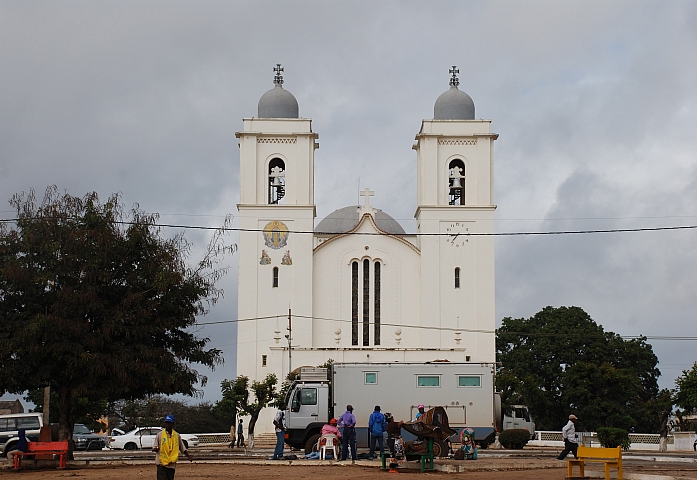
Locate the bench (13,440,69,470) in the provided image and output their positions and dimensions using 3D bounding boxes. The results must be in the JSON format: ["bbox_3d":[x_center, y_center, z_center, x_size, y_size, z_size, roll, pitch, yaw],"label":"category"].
[{"bbox_3d":[-9.261,6.476,45.000,1.530,0.819,0.550,0,-7,1],"label":"bench"}]

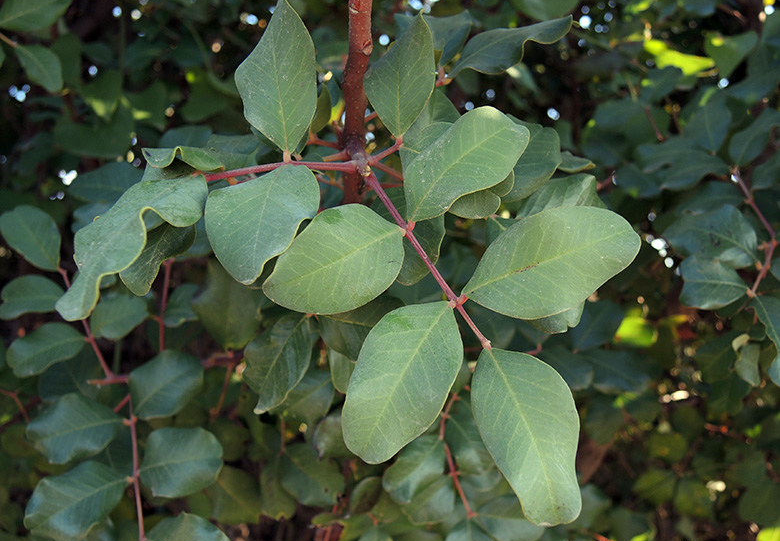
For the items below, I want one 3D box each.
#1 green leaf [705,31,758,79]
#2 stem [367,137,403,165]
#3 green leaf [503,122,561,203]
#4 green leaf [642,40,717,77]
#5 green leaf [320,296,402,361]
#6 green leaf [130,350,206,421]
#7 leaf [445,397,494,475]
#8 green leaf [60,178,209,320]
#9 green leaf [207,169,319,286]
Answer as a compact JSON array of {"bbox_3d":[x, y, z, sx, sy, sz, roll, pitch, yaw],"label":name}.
[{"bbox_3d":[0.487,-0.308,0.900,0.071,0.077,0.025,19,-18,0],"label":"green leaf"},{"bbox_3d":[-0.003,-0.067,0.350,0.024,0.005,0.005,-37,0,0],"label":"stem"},{"bbox_3d":[0.061,-0.052,0.309,0.061,0.036,0.013,-45,-10,-19],"label":"green leaf"},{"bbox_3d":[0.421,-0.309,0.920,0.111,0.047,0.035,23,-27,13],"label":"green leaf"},{"bbox_3d":[-0.013,0.027,0.311,0.045,0.040,0.012,12,-31,1],"label":"green leaf"},{"bbox_3d":[-0.148,0.077,0.418,0.060,0.041,0.014,-39,-5,5],"label":"green leaf"},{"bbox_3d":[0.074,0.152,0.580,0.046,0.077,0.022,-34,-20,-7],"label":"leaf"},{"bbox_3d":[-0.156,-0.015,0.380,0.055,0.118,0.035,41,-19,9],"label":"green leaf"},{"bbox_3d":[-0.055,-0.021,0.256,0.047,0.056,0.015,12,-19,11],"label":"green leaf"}]

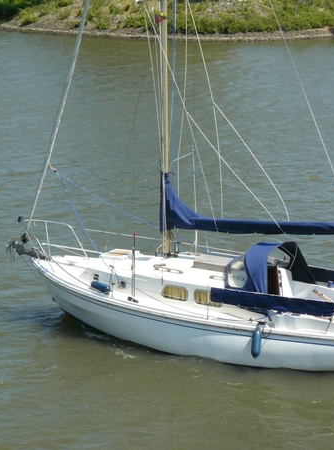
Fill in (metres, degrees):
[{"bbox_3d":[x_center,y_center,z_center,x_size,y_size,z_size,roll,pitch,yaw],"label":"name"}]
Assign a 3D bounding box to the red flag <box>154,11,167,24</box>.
[{"bbox_3d":[-0.098,-3.697,28.098,0.290,0.250,0.050,7,14,30],"label":"red flag"}]

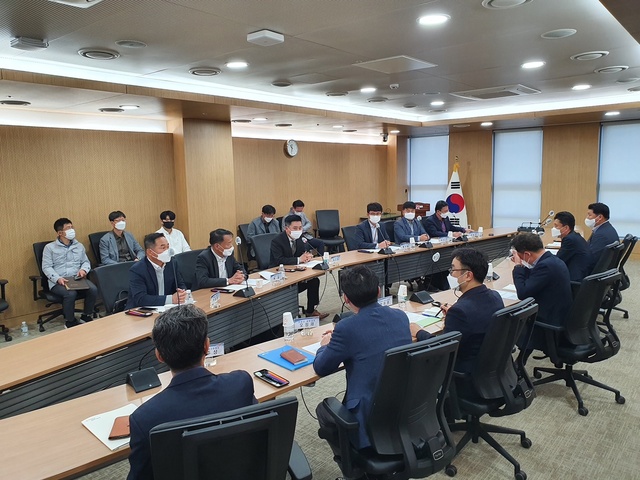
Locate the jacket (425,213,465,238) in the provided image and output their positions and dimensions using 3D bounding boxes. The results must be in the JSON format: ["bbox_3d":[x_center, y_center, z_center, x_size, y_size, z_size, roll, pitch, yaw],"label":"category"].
[{"bbox_3d":[1.866,-0.103,7.342,0.500,0.630,0.480,-7,10,-37],"label":"jacket"}]

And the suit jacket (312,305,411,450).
[{"bbox_3d":[0.212,0.601,2.398,0.500,0.640,0.430,-5,9,-28],"label":"suit jacket"}]

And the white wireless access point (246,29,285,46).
[{"bbox_3d":[-0.398,-1.488,3.549,0.196,0.053,0.196,5,10,40],"label":"white wireless access point"}]

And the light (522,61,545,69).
[{"bbox_3d":[2.157,-1.771,4.856,0.215,0.050,0.215,6,11,41],"label":"light"}]

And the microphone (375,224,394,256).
[{"bbox_3d":[0.797,-0.018,5.874,0.150,0.310,0.340,-4,8,-21],"label":"microphone"}]

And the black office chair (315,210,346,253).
[{"bbox_3d":[0.240,-0.011,8.879,0.640,1.010,0.620,-4,8,-18],"label":"black office chair"}]

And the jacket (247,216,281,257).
[{"bbox_3d":[-0.836,-0.046,7.296,0.520,0.600,0.400,-5,9,-24],"label":"jacket"}]

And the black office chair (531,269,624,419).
[{"bbox_3d":[1.905,0.687,3.604,0.660,0.970,0.660,-7,10,-36],"label":"black office chair"}]

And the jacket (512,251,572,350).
[{"bbox_3d":[1.724,0.402,3.690,0.500,0.640,0.500,-6,9,-32],"label":"jacket"}]

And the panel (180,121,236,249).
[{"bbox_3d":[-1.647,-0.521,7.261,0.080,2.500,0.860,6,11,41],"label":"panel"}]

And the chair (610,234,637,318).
[{"bbox_3d":[3.219,0.407,5.500,0.630,1.000,0.640,6,11,41],"label":"chair"}]

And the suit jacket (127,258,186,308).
[{"bbox_3d":[-1.338,0.435,3.956,0.500,0.630,0.500,3,9,31],"label":"suit jacket"}]

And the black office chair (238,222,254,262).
[{"bbox_3d":[-0.834,0.249,7.207,0.660,0.970,0.660,4,9,32],"label":"black office chair"}]

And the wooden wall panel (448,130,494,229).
[{"bbox_3d":[3.408,-1.131,10.903,1.030,2.540,0.120,6,11,41],"label":"wooden wall panel"}]

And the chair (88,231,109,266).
[{"bbox_3d":[-2.444,0.446,5.962,0.620,1.020,0.640,6,11,41],"label":"chair"}]

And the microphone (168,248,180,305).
[{"bbox_3d":[-1.008,0.306,3.389,0.130,0.430,0.260,-7,10,-37],"label":"microphone"}]

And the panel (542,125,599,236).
[{"bbox_3d":[4.945,-0.972,9.541,1.030,2.540,0.120,6,11,41],"label":"panel"}]

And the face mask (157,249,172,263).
[{"bbox_3d":[-1.274,0.127,3.933,0.085,0.115,0.125,1,8,16],"label":"face mask"}]

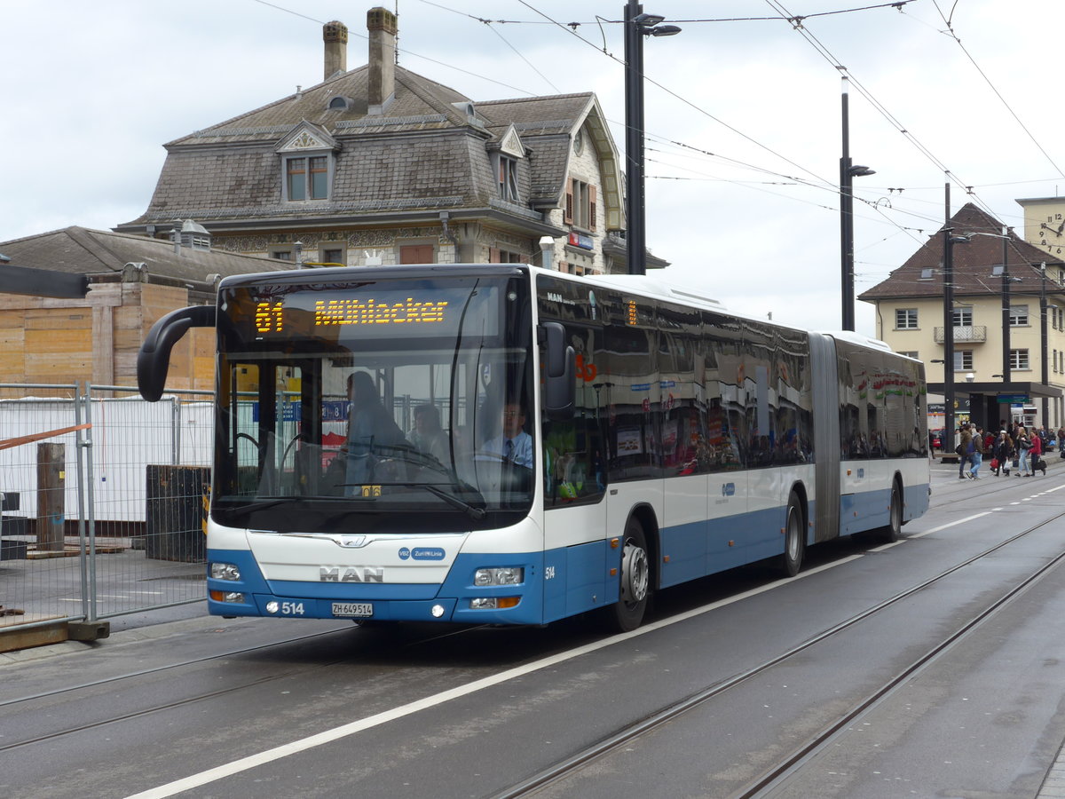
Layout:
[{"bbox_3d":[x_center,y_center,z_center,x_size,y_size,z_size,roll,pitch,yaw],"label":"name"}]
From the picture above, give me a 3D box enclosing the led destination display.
[{"bbox_3d":[-1.205,-0.603,13.314,2.126,0.400,0.100,0,-1,20],"label":"led destination display"}]

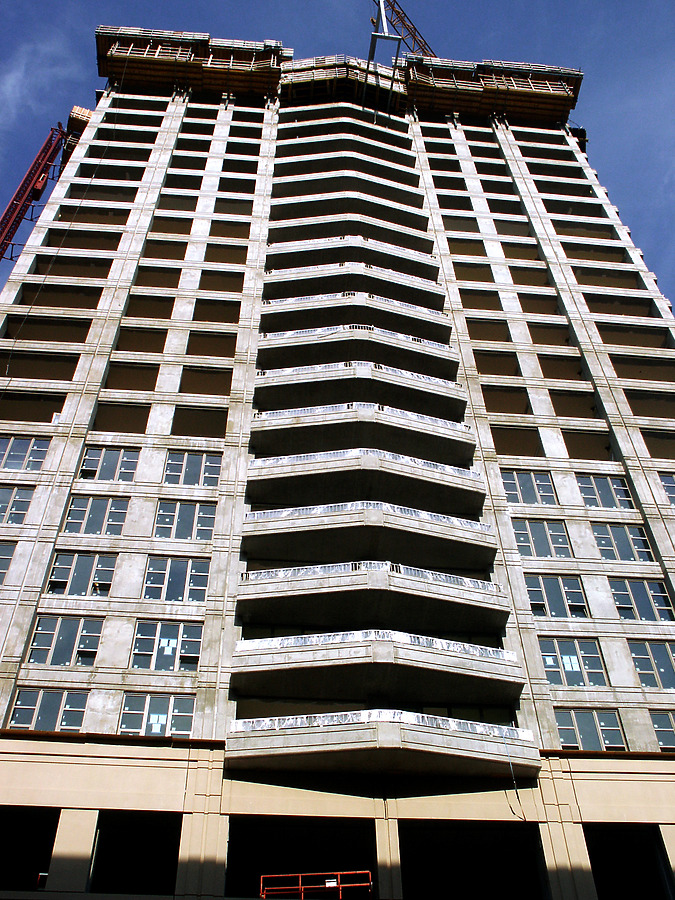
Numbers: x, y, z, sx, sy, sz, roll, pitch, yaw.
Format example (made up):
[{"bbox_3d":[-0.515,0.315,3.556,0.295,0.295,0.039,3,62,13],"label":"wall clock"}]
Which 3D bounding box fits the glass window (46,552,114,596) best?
[{"bbox_3d":[-9.168,4.489,32.839,2.267,1.981,0.150,3,-49,-4],"label":"glass window"}]

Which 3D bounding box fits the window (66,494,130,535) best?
[{"bbox_3d":[-9.238,2.542,35.094,2.267,1.981,0.150,3,-49,-4],"label":"window"}]

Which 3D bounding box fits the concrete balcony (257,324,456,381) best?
[{"bbox_3d":[1.027,-4.716,43.234,9.512,1.314,2.224,3,-49,-4],"label":"concrete balcony"}]

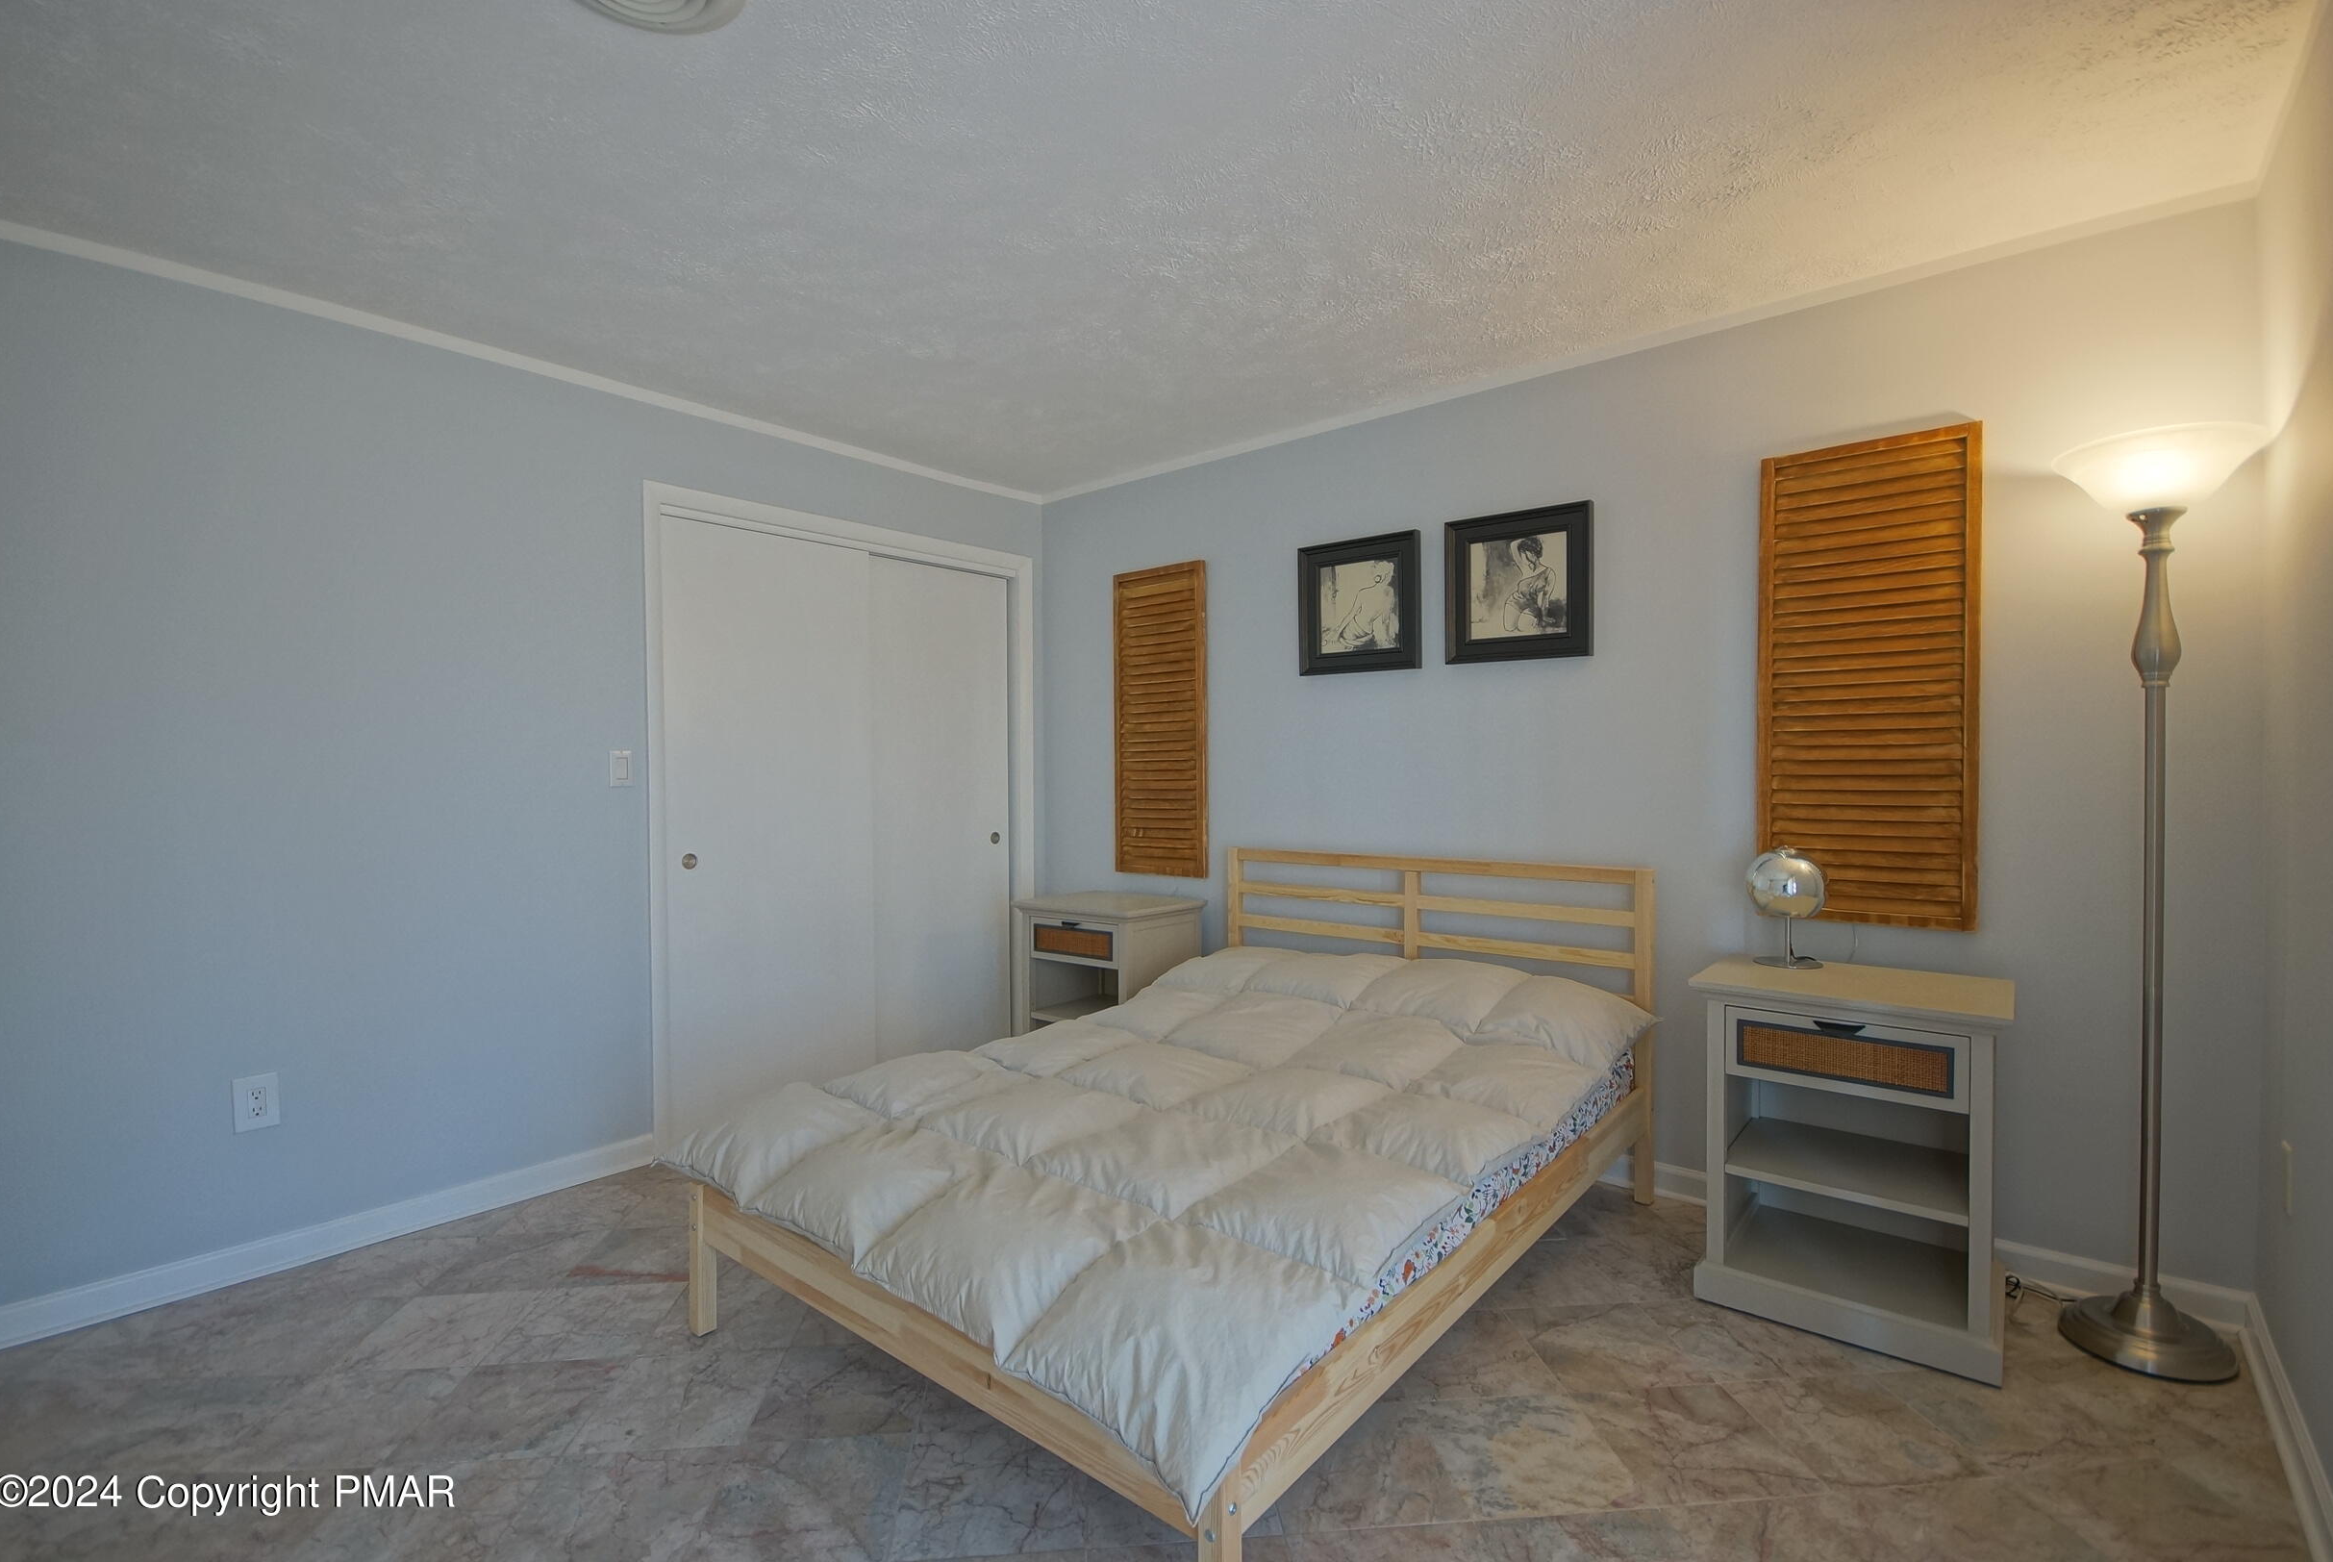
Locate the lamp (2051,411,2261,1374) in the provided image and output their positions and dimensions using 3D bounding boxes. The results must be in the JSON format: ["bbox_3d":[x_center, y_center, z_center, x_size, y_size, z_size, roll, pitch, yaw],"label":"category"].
[{"bbox_3d":[2.031,0.244,2.024,0.310,1.853,0.310,0,1,39],"label":"lamp"}]

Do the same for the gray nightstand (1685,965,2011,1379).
[{"bbox_3d":[1.535,0.810,2.209,0.557,0.722,0.415,0,1,39],"label":"gray nightstand"}]

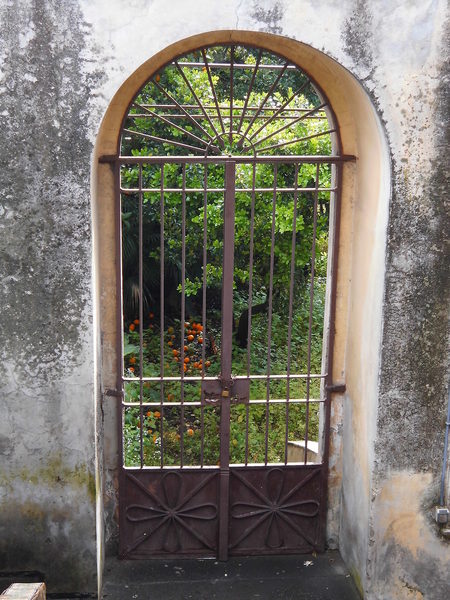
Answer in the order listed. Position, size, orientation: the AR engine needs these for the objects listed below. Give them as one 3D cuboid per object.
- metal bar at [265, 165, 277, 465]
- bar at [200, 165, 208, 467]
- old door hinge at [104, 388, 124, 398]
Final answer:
[{"bbox_3d":[0.280,0.120,7.196,0.016,1.935,0.016,-1,17,-6],"label":"metal bar"},{"bbox_3d":[-0.126,0.125,7.155,0.016,1.935,0.016,-1,17,-6],"label":"bar"},{"bbox_3d":[-0.677,0.574,7.231,0.118,0.045,0.045,-1,17,-6],"label":"old door hinge"}]

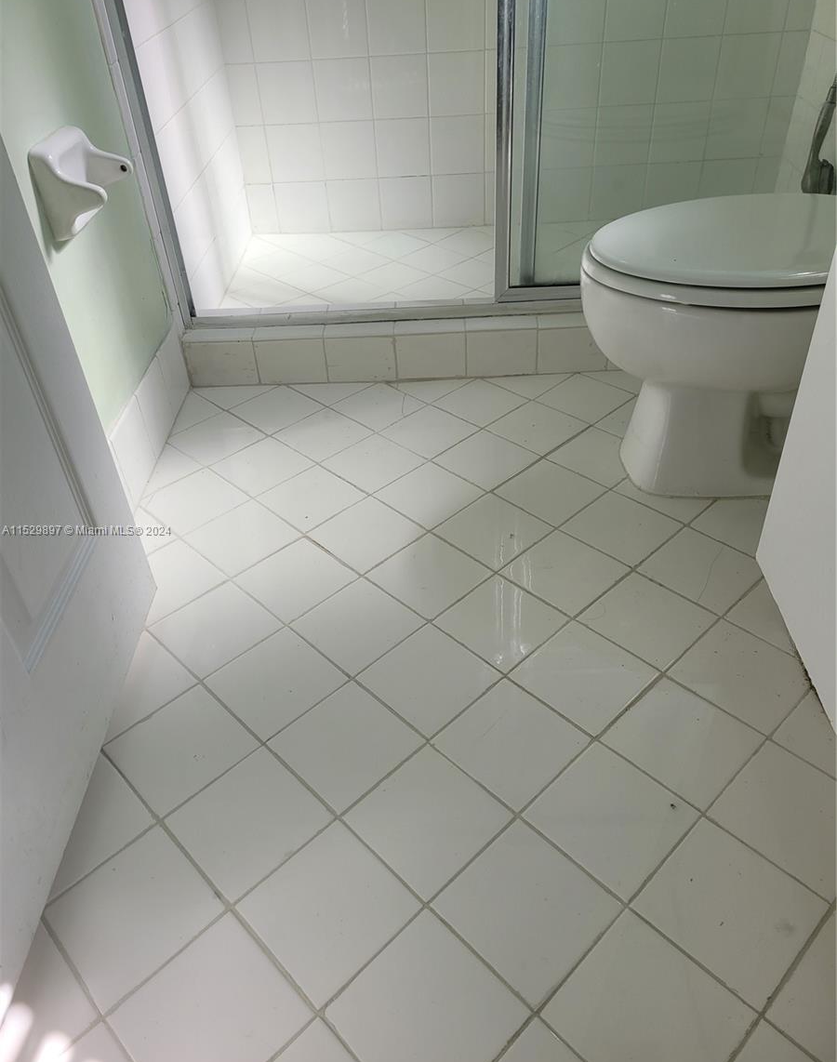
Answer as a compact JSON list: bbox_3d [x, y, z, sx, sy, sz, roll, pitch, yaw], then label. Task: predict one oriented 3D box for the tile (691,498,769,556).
[{"bbox_3d":[0.562,-0.008,1.406,0.151,0.009,0.151,-33,47,-32],"label":"tile"}]

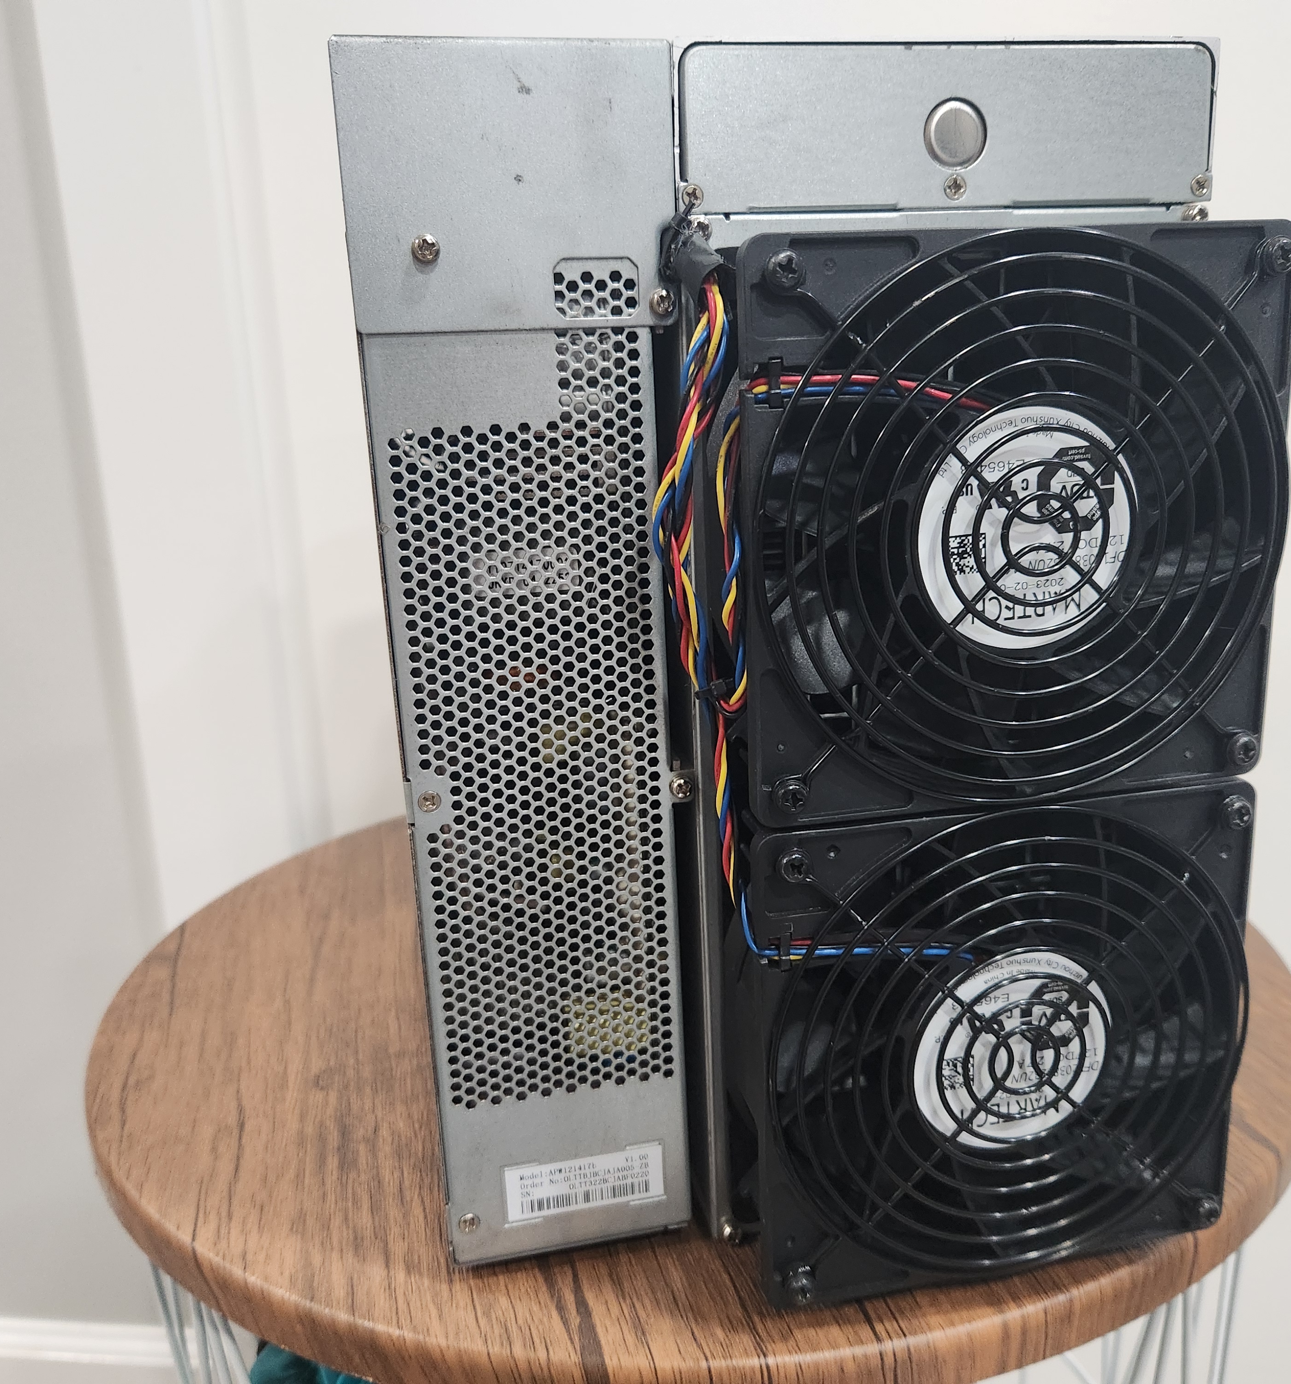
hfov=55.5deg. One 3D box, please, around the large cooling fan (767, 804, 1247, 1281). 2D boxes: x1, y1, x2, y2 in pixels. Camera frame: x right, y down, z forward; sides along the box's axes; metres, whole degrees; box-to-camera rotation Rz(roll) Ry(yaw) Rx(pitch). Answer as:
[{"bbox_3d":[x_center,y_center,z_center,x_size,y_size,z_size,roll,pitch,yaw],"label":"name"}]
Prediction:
[{"bbox_3d":[0.082,0.079,0.301,0.120,0.120,0.043,-5,15,-10],"label":"large cooling fan"}]

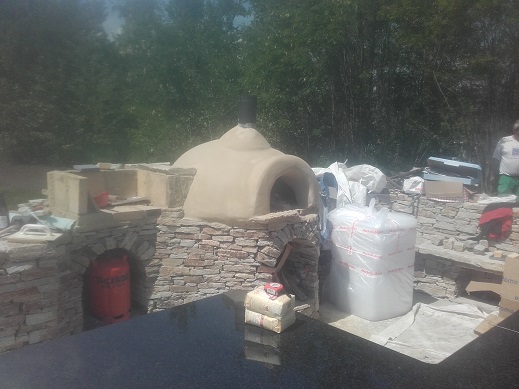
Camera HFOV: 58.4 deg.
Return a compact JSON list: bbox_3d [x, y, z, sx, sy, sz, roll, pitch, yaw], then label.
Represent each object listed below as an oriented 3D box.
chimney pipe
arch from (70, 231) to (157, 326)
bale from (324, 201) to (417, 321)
[{"bbox_3d":[-0.107,-0.760,4.270,0.155,0.305,0.155,0,7,0],"label":"chimney pipe"},{"bbox_3d":[-1.153,0.680,3.660,0.660,0.800,0.280,-5,9,-37],"label":"arch"},{"bbox_3d":[1.015,0.585,4.249,0.530,0.880,0.610,-5,9,-32],"label":"bale"}]

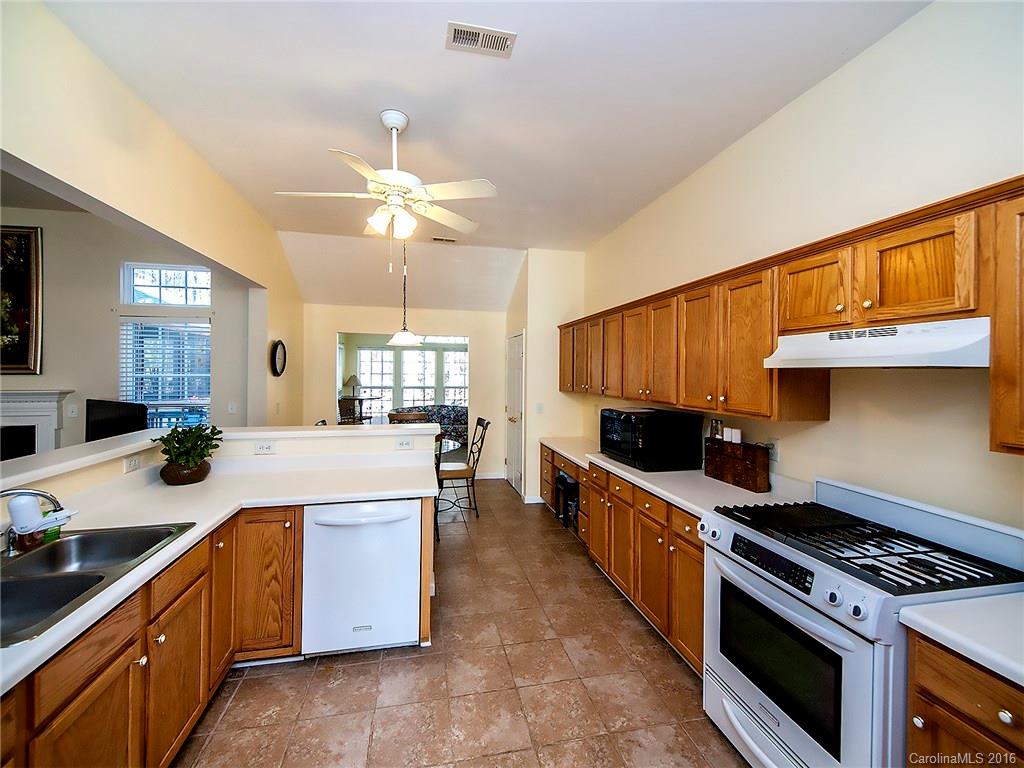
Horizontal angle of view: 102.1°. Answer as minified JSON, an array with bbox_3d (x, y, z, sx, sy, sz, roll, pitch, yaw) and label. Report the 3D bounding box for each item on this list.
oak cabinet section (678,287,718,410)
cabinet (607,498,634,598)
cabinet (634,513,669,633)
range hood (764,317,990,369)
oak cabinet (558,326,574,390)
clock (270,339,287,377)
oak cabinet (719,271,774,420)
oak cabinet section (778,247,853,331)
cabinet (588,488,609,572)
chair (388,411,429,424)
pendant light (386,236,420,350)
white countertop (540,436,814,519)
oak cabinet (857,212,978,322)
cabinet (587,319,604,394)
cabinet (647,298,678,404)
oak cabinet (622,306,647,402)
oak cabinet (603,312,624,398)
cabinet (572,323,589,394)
[{"bbox_3d":[1.265,-0.205,2.524,0.333,0.724,0.365,-1,2,-13],"label":"oak cabinet section"},{"bbox_3d":[1.054,1.105,2.914,0.635,0.595,0.375,1,1,-12],"label":"cabinet"},{"bbox_3d":[1.097,1.114,2.537,0.565,0.590,0.345,1,1,-13],"label":"cabinet"},{"bbox_3d":[1.470,-0.137,1.646,0.430,0.155,0.762,1,1,-13],"label":"range hood"},{"bbox_3d":[0.795,-0.279,4.866,0.325,0.740,0.400,1,1,-12],"label":"oak cabinet"},{"bbox_3d":[-2.563,-0.285,4.568,0.040,0.400,0.400,1,1,-12],"label":"clock"},{"bbox_3d":[1.380,-0.204,2.223,0.325,0.735,0.375,1,1,-12],"label":"oak cabinet"},{"bbox_3d":[1.426,-0.390,1.790,0.333,0.316,0.337,-1,2,-13],"label":"oak cabinet section"},{"bbox_3d":[0.938,1.100,3.242,0.565,0.580,0.320,1,1,-13],"label":"cabinet"},{"bbox_3d":[-1.293,0.906,5.111,0.485,1.045,0.550,1,1,-13],"label":"chair"},{"bbox_3d":[-1.166,-1.012,4.530,0.376,1.180,0.376,1,1,-12],"label":"pendant light"},{"bbox_3d":[0.908,0.687,3.547,0.661,0.191,3.160,1,1,-13],"label":"white countertop"},{"bbox_3d":[1.546,-0.384,1.484,0.325,0.315,0.370,1,1,-12],"label":"oak cabinet"},{"bbox_3d":[0.969,-0.255,4.080,0.325,0.735,0.360,1,1,-12],"label":"cabinet"},{"bbox_3d":[1.222,-0.224,2.970,0.321,0.730,0.355,1,1,-13],"label":"cabinet"},{"bbox_3d":[1.137,-0.234,3.343,0.321,0.730,0.380,1,1,-13],"label":"oak cabinet"},{"bbox_3d":[1.051,-0.244,3.724,0.321,0.730,0.360,1,1,-13],"label":"oak cabinet"},{"bbox_3d":[0.886,-0.265,4.456,0.325,0.735,0.370,1,1,-12],"label":"cabinet"}]

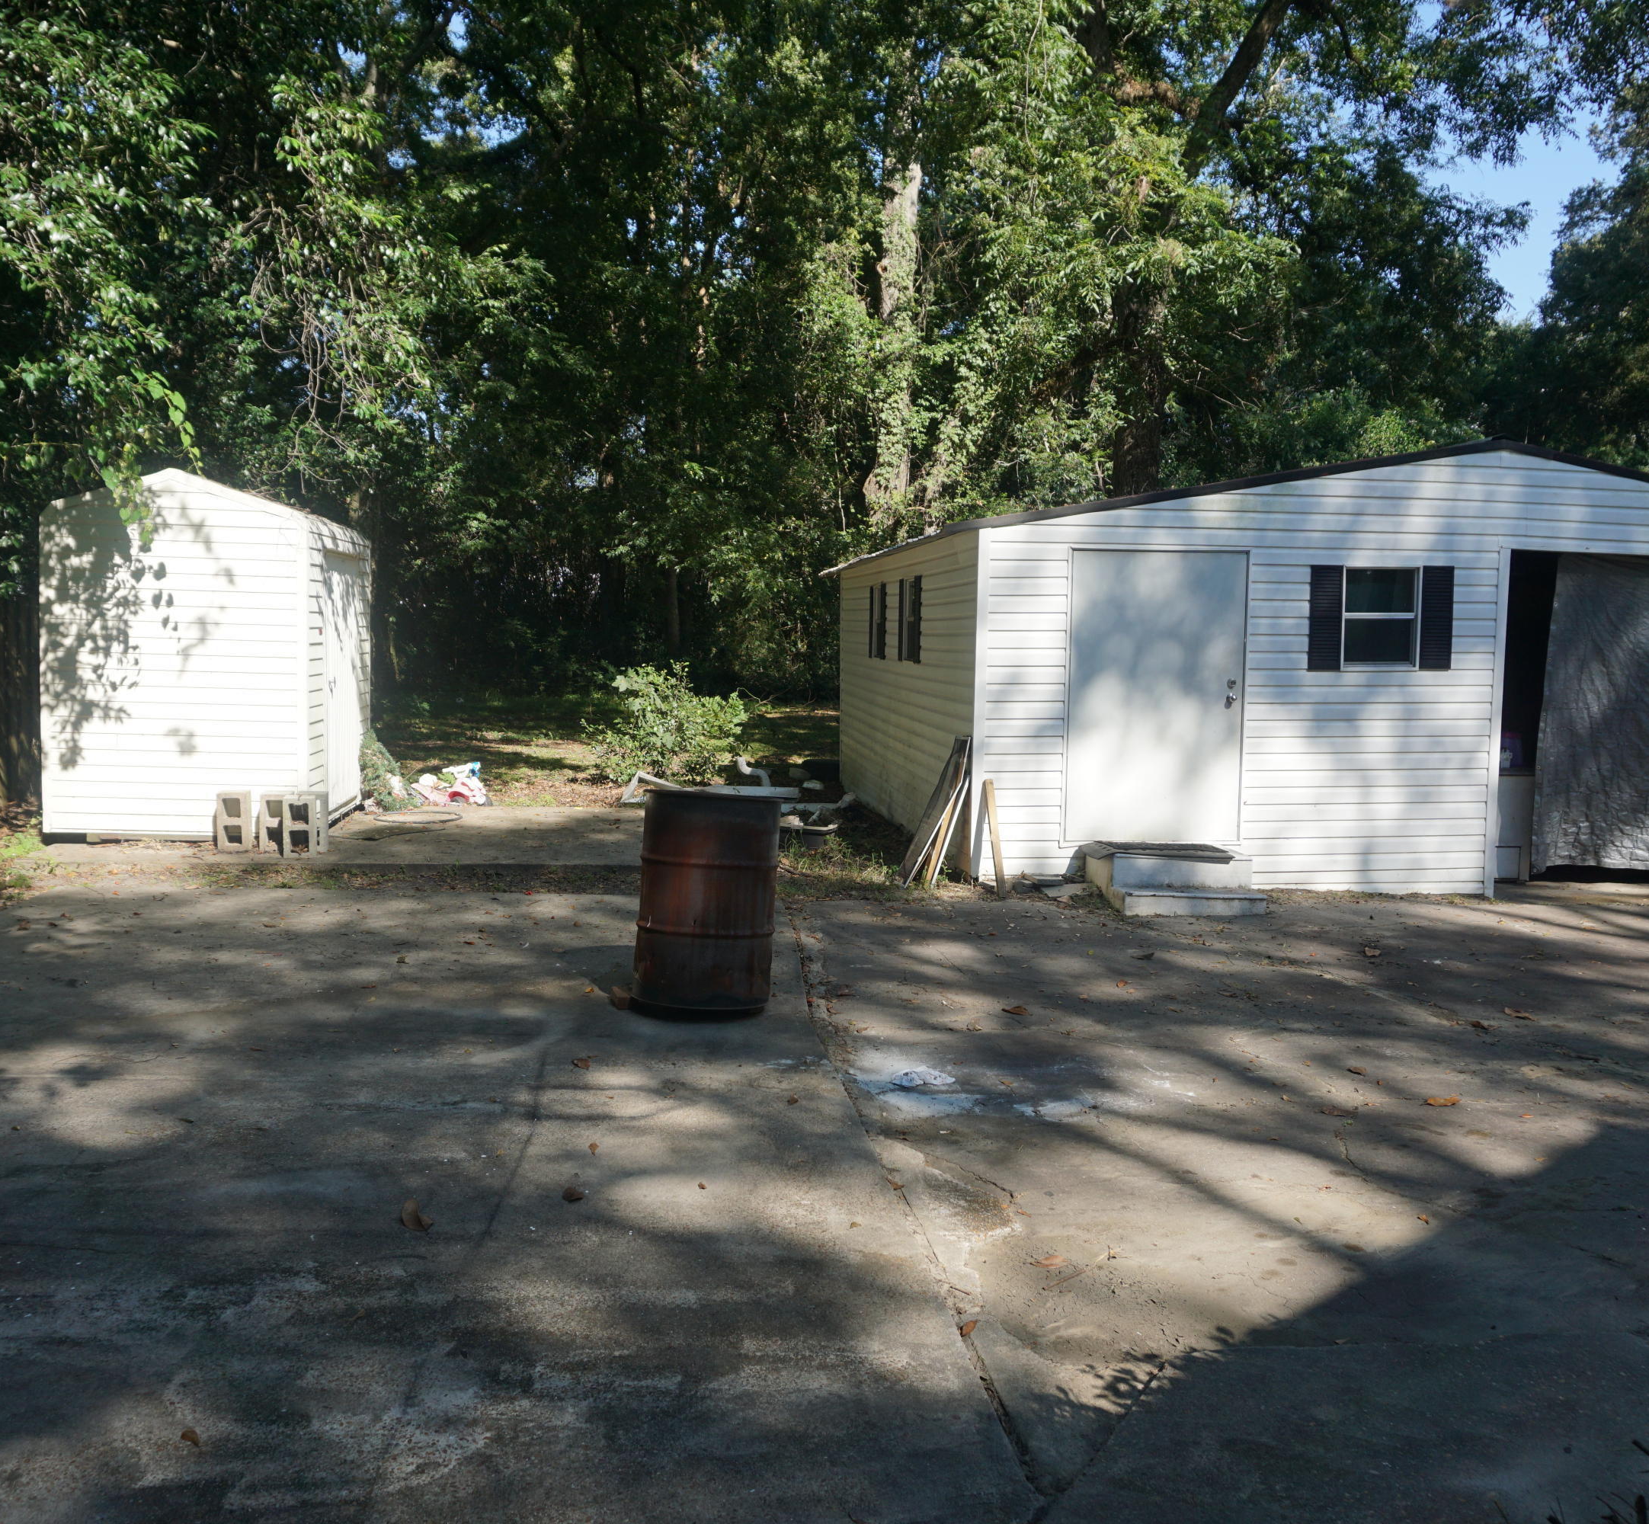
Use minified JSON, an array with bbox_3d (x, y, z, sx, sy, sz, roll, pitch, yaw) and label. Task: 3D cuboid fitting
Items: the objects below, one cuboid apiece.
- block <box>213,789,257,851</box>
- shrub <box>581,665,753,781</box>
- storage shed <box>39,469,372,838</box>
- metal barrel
[{"bbox_3d":[-4.171,0.423,10.792,0.194,0.397,0.194,0,5,-7],"label":"block"},{"bbox_3d":[-1.723,-0.414,16.800,1.780,1.240,1.600,1,5,0],"label":"shrub"},{"bbox_3d":[-4.748,-0.858,12.043,1.830,2.600,2.500,0,5,-5],"label":"storage shed"},{"bbox_3d":[-0.509,0.587,6.610,0.595,0.880,0.595,4,-1,0],"label":"metal barrel"}]

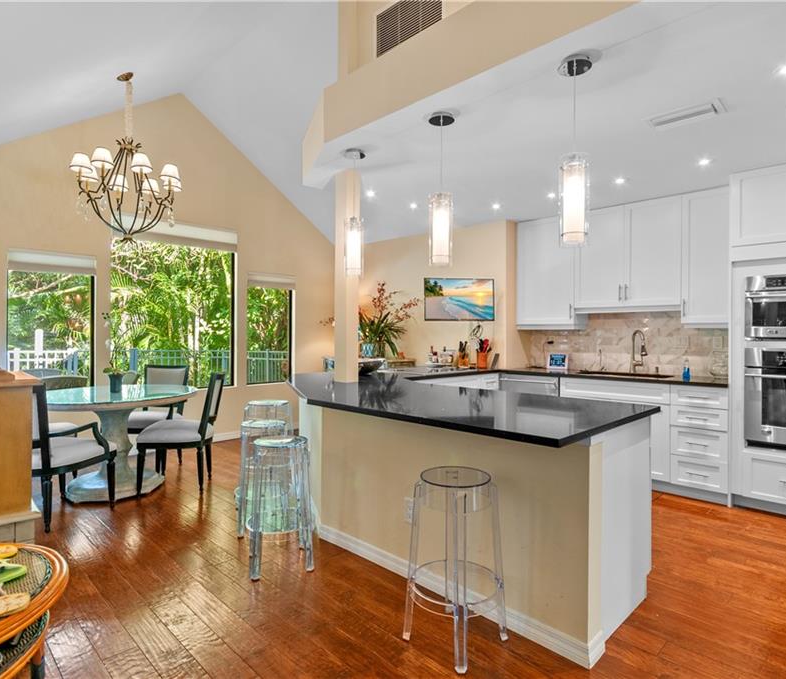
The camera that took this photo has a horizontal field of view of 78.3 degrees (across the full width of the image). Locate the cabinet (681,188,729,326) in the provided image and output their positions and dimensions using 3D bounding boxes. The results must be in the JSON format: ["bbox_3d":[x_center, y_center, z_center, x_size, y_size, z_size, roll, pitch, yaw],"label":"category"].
[{"bbox_3d":[2.675,-0.650,4.026,0.385,1.115,0.330,1,0,44],"label":"cabinet"}]

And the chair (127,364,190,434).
[{"bbox_3d":[-2.291,0.732,4.502,0.550,0.940,0.610,0,0,9],"label":"chair"}]

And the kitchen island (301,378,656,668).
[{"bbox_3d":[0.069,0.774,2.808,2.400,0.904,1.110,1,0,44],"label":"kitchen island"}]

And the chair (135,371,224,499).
[{"bbox_3d":[-1.722,0.743,3.956,0.600,0.930,0.500,0,0,-8],"label":"chair"}]

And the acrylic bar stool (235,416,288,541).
[{"bbox_3d":[-0.847,0.895,3.163,0.380,0.680,0.380,0,0,-21],"label":"acrylic bar stool"}]

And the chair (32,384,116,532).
[{"bbox_3d":[-2.360,0.750,3.387,0.580,0.950,0.547,0,0,23],"label":"chair"}]

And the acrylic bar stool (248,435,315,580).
[{"bbox_3d":[-0.633,0.899,2.698,0.380,0.680,0.380,0,0,-21],"label":"acrylic bar stool"}]

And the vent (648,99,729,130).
[{"bbox_3d":[1.600,-1.210,2.651,0.365,0.030,0.225,1,0,45],"label":"vent"}]

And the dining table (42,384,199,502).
[{"bbox_3d":[-2.287,0.821,3.928,1.300,0.765,1.300,1,0,44],"label":"dining table"}]

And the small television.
[{"bbox_3d":[0.690,-0.405,4.950,0.730,0.430,0.060,0,0,-6],"label":"small television"}]

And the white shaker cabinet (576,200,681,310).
[{"bbox_3d":[2.211,-0.730,4.477,0.905,0.965,0.330,1,0,44],"label":"white shaker cabinet"}]

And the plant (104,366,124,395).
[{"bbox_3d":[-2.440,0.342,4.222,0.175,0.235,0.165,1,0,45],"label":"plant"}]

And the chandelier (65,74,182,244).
[{"bbox_3d":[-2.200,-1.455,3.905,0.880,1.320,0.880,1,0,44],"label":"chandelier"}]

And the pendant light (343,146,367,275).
[{"bbox_3d":[-0.255,-0.829,3.204,0.145,0.816,0.145,0,0,0],"label":"pendant light"}]

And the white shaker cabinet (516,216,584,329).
[{"bbox_3d":[1.657,-0.666,5.021,0.609,1.119,0.340,1,0,45],"label":"white shaker cabinet"}]

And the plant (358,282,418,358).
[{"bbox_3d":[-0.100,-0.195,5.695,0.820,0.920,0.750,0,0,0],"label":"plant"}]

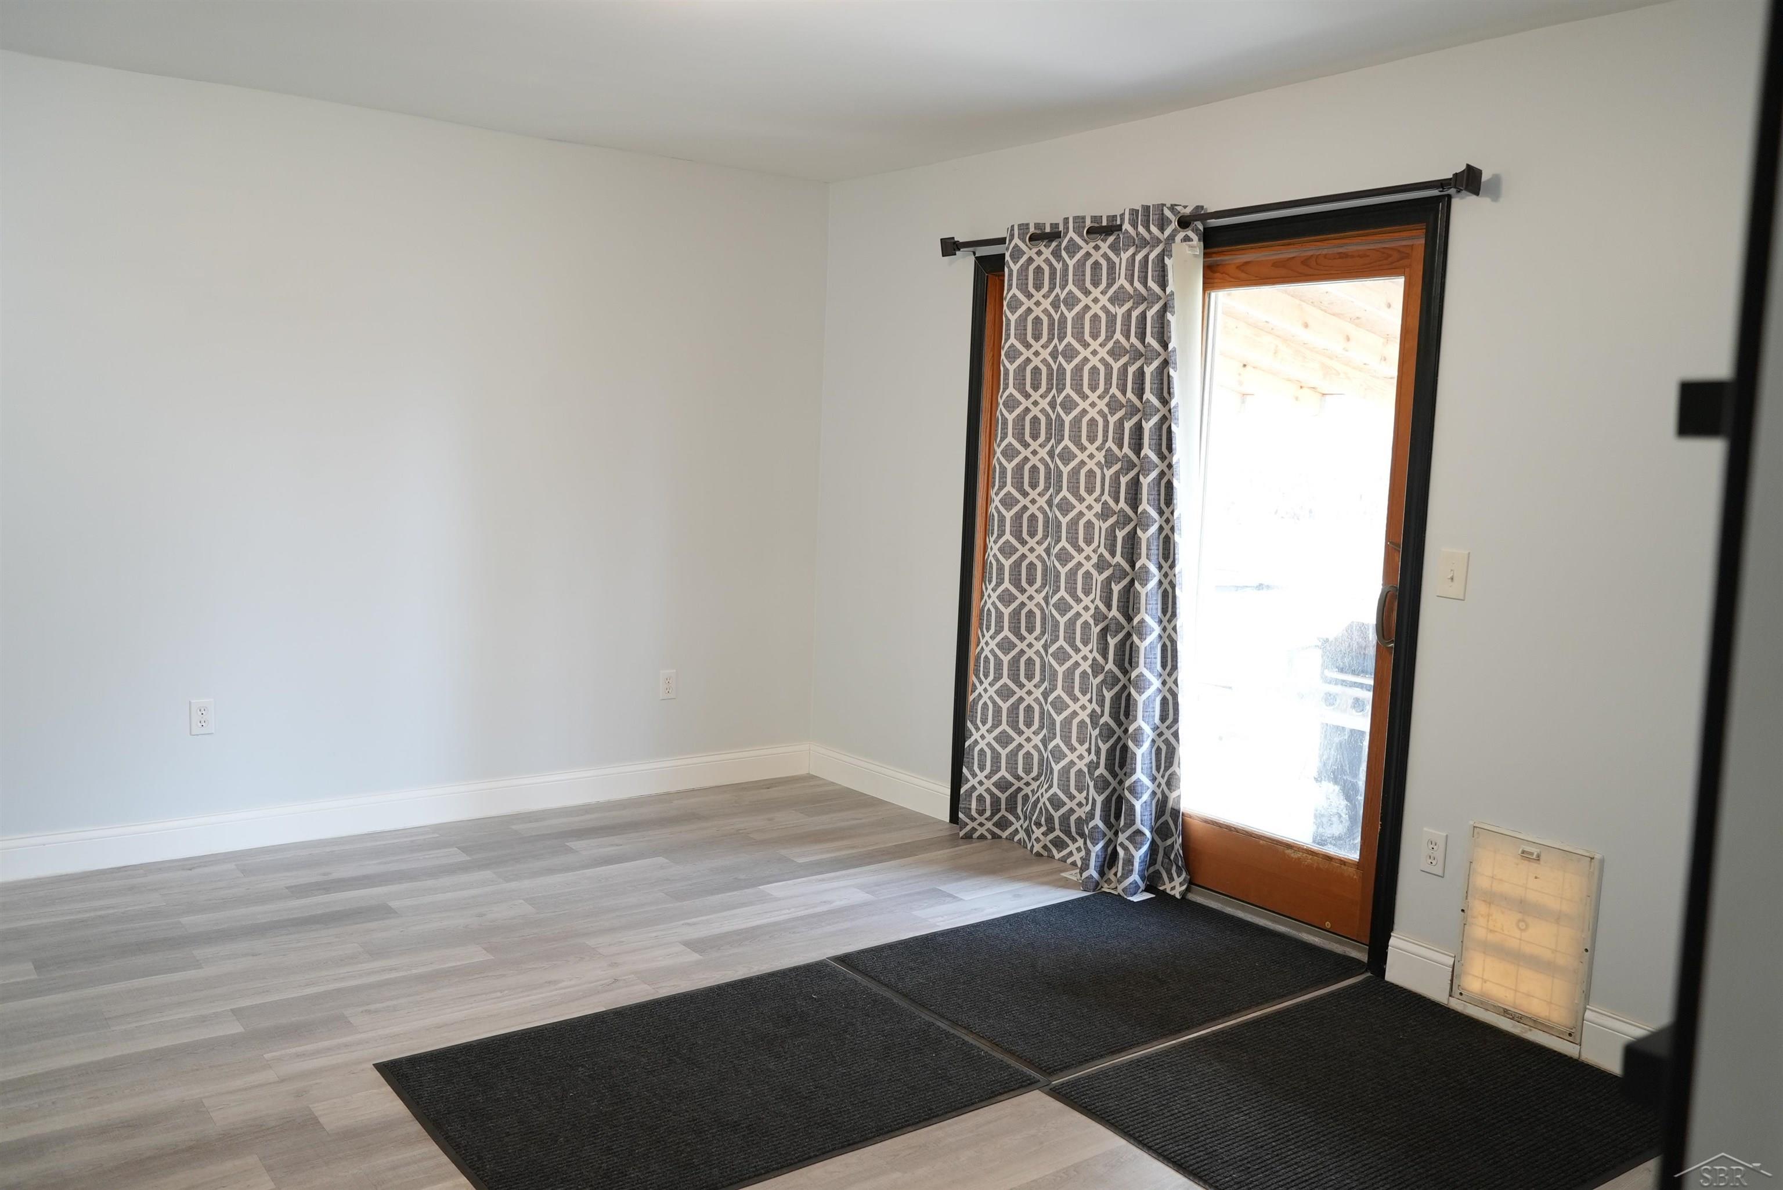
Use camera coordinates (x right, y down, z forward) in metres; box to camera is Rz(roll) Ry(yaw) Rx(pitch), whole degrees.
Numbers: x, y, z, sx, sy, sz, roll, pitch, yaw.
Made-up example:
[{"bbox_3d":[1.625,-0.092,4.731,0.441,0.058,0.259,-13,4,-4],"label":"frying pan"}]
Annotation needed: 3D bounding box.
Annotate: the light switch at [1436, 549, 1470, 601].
[{"bbox_3d":[1.418,-0.052,3.638,0.014,0.124,0.078,-3,8,-36],"label":"light switch"}]

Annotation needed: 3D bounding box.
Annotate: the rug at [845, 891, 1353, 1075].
[{"bbox_3d":[0.588,1.006,3.951,1.235,0.010,0.865,-3,8,-36],"label":"rug"}]

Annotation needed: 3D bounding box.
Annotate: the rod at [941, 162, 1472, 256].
[{"bbox_3d":[0.812,-1.116,4.290,0.125,0.085,2.090,-3,8,-36],"label":"rod"}]

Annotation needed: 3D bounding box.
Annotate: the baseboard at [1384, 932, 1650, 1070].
[{"bbox_3d":[1.528,1.013,3.550,0.016,0.137,0.710,-3,8,-36],"label":"baseboard"}]

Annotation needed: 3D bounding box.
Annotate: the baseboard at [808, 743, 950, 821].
[{"bbox_3d":[-0.074,0.738,5.698,0.016,0.136,0.950,-3,8,-36],"label":"baseboard"}]

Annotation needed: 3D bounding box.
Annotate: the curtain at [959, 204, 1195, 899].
[{"bbox_3d":[0.583,-0.138,4.640,0.145,2.130,0.980,-3,8,-36],"label":"curtain"}]

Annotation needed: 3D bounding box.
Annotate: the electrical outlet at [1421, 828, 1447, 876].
[{"bbox_3d":[1.398,0.667,3.711,0.008,0.115,0.070,-3,8,-36],"label":"electrical outlet"}]

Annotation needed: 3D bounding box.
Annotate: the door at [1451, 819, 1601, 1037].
[{"bbox_3d":[1.541,0.825,3.515,0.030,0.467,0.336,-3,8,-36],"label":"door"}]

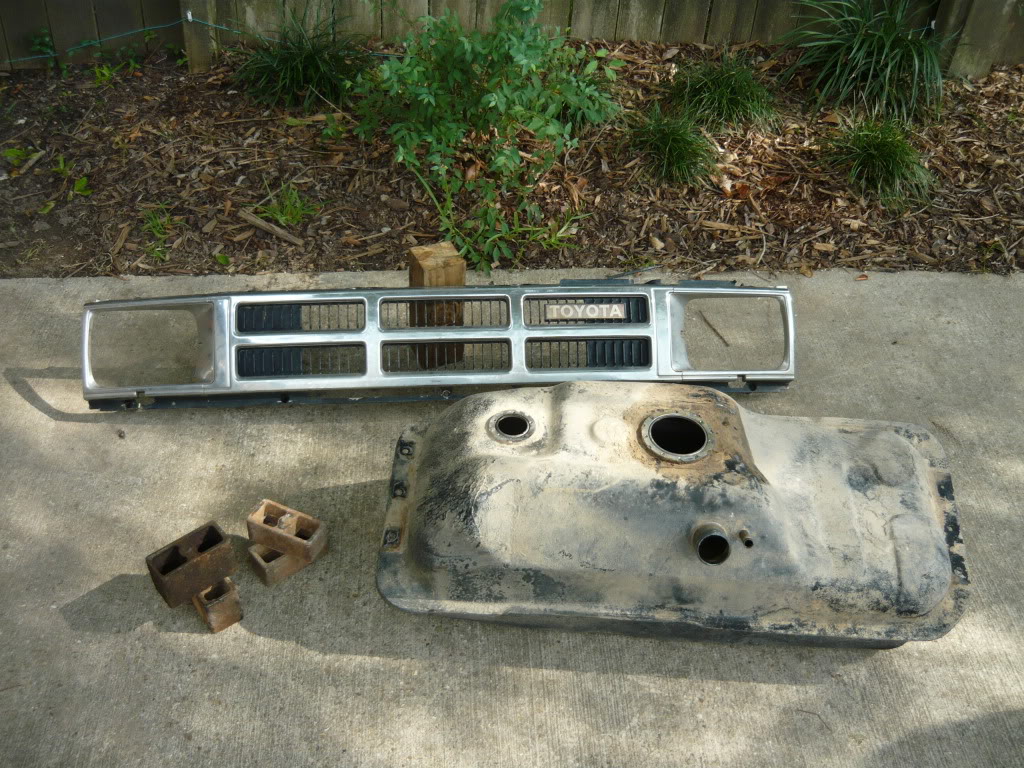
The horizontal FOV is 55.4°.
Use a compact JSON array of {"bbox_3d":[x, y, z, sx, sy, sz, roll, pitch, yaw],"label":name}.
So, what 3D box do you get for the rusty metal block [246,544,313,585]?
[{"bbox_3d":[-0.386,0.291,1.693,0.118,0.050,0.053,-28,51,-30],"label":"rusty metal block"}]

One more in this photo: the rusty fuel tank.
[{"bbox_3d":[0.285,0.188,1.718,0.995,0.230,0.460,3,42,-1],"label":"rusty fuel tank"}]

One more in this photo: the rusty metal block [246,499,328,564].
[{"bbox_3d":[-0.381,0.251,1.657,0.118,0.056,0.051,18,44,15],"label":"rusty metal block"}]

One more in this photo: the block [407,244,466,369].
[{"bbox_3d":[-0.157,-0.164,2.053,0.089,0.255,0.089,-15,46,-19],"label":"block"}]

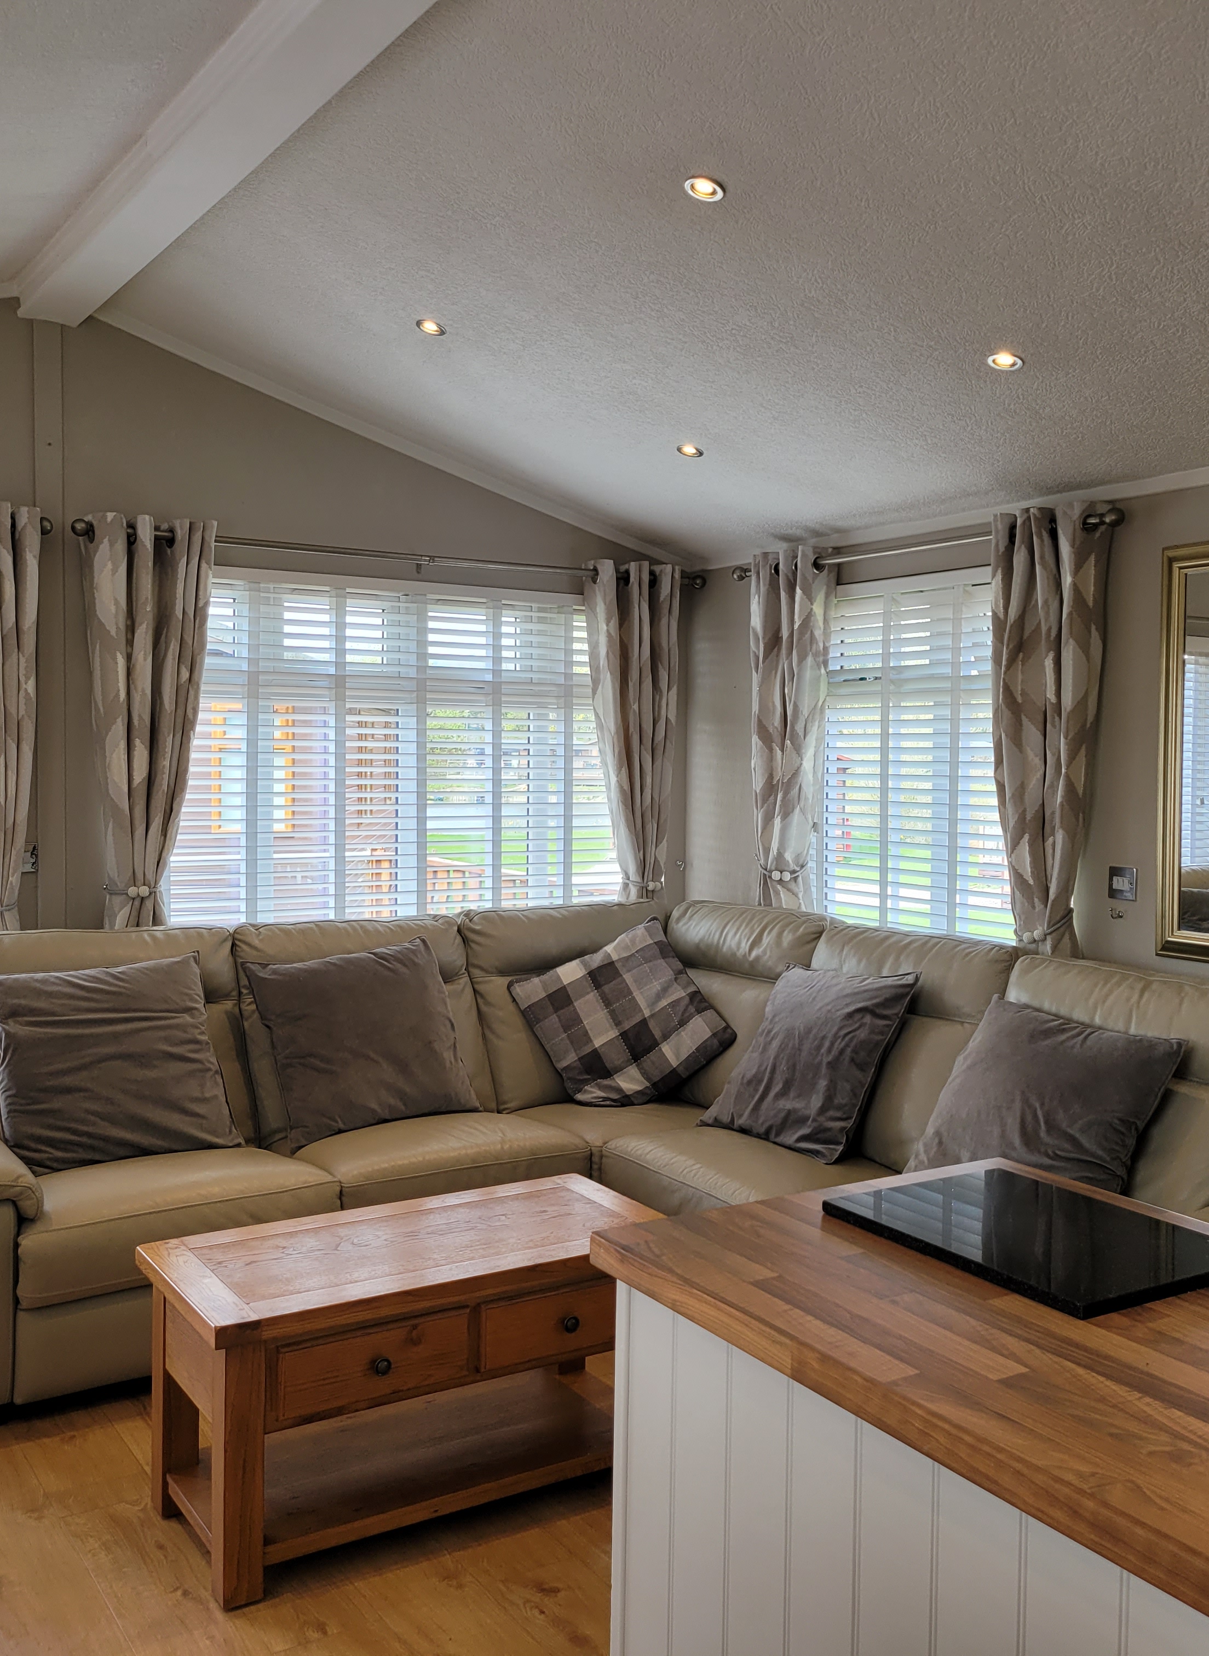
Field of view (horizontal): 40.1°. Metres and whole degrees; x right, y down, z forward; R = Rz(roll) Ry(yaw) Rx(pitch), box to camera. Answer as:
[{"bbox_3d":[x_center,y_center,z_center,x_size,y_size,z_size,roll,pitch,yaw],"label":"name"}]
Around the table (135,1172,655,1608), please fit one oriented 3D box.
[{"bbox_3d":[-0.361,1.077,3.265,1.000,0.495,0.490,-1,3,-32],"label":"table"}]

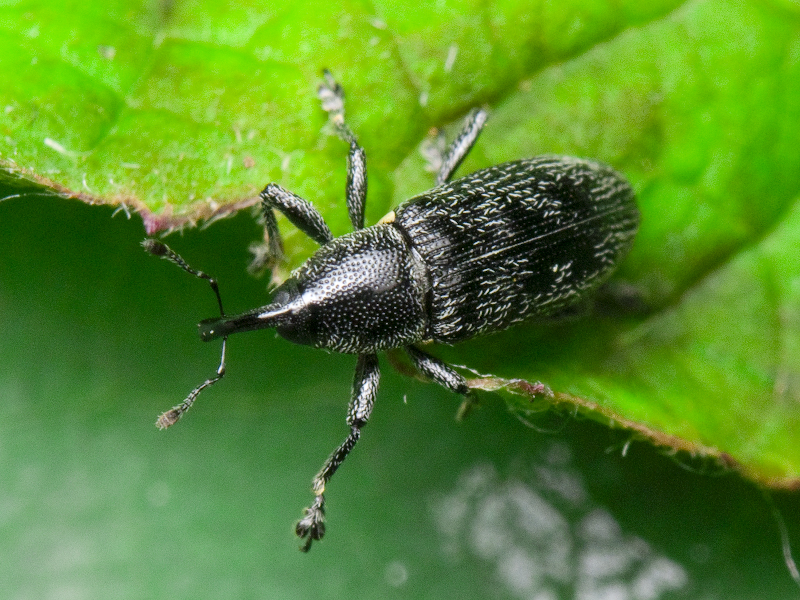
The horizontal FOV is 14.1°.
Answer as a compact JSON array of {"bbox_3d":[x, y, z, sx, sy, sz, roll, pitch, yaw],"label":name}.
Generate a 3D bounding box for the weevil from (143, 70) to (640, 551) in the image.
[{"bbox_3d":[0.000,0.000,0.042,0.007,0.002,0.006,-16,84,-12],"label":"weevil"}]

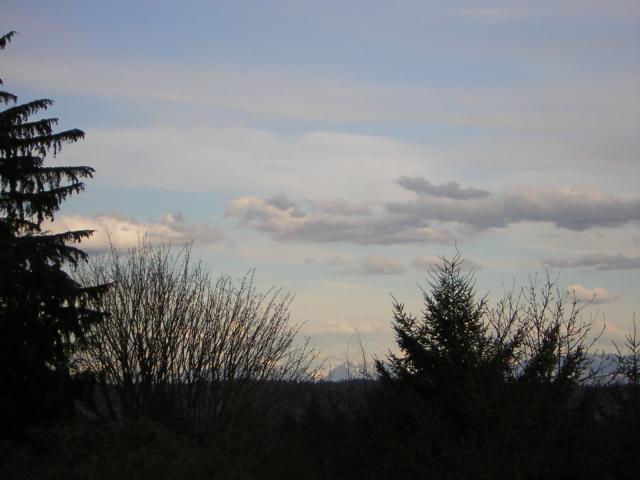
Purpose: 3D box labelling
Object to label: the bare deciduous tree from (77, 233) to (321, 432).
[{"bbox_3d":[-2.660,2.143,43.000,5.100,4.300,4.700,0,-4,0],"label":"bare deciduous tree"}]

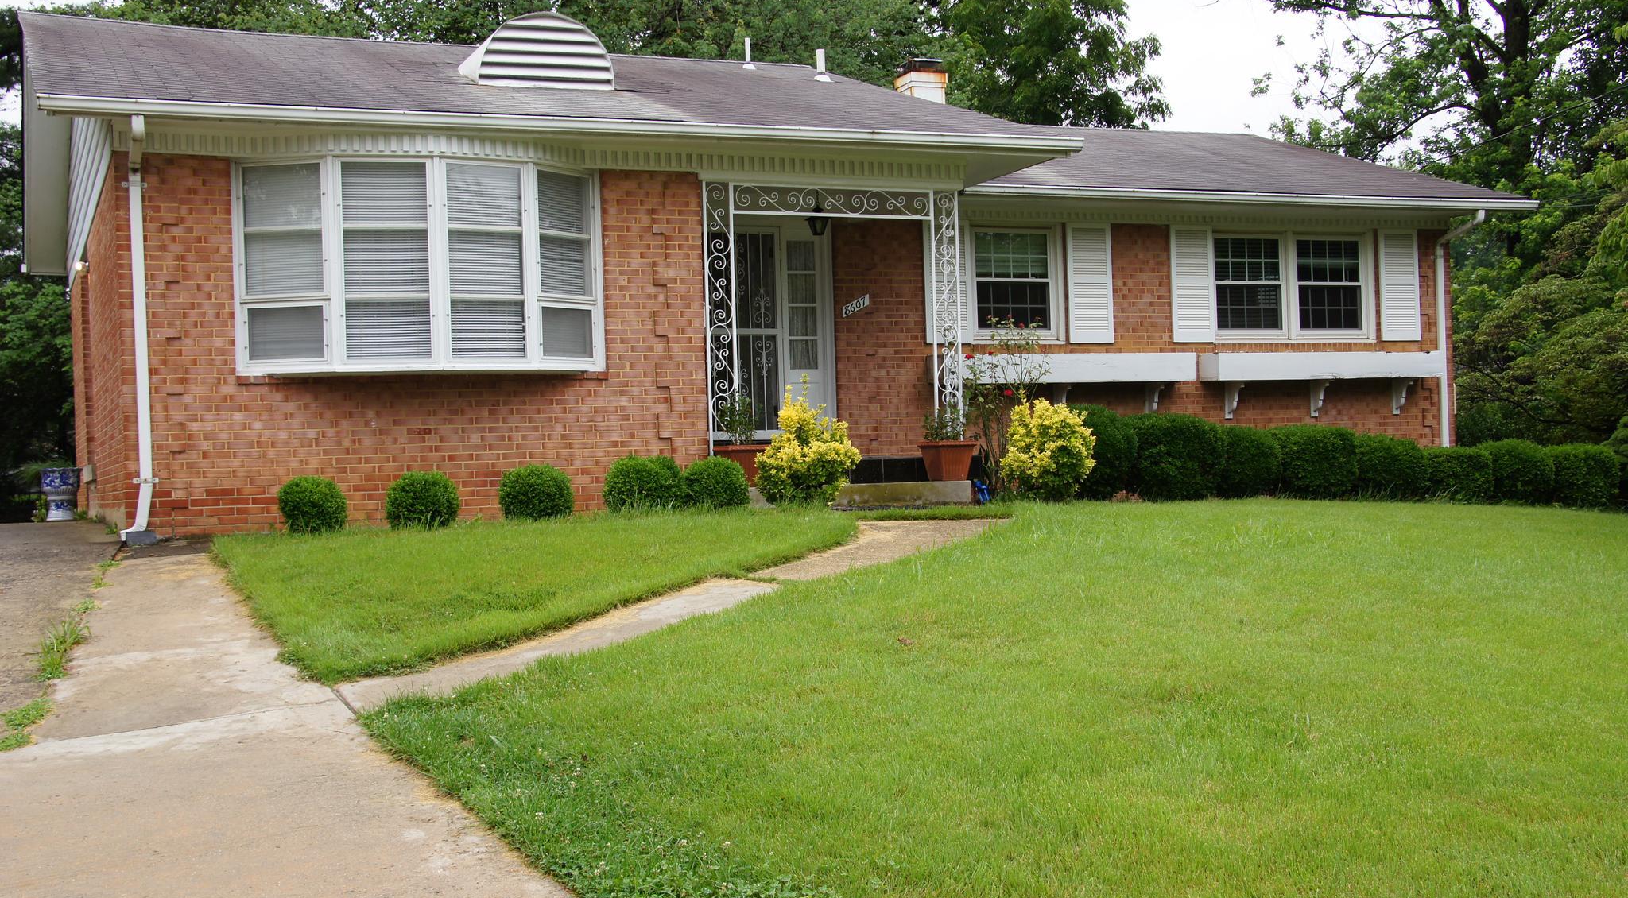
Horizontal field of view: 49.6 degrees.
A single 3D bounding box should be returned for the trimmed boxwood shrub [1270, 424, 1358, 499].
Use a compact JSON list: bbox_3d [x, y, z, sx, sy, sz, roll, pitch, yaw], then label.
[{"bbox_3d":[4.808,0.122,16.942,0.844,0.722,0.844,-2,-1,-22],"label":"trimmed boxwood shrub"}]

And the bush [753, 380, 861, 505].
[{"bbox_3d":[-0.039,-0.049,13.507,0.793,0.970,0.714,-2,0,-22],"label":"bush"}]

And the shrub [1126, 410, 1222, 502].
[{"bbox_3d":[3.353,0.071,16.350,0.933,0.815,0.933,-2,-1,0],"label":"shrub"}]

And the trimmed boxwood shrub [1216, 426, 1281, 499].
[{"bbox_3d":[4.081,0.114,16.646,0.720,0.697,0.720,-2,-1,-22],"label":"trimmed boxwood shrub"}]

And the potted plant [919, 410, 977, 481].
[{"bbox_3d":[1.126,-0.026,14.647,0.385,0.613,0.385,-2,-1,-22],"label":"potted plant"}]

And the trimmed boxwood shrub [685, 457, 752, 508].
[{"bbox_3d":[-0.743,0.269,13.535,0.508,0.424,0.508,-2,0,0],"label":"trimmed boxwood shrub"}]

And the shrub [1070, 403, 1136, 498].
[{"bbox_3d":[2.690,0.042,16.631,0.718,0.899,0.718,-2,0,0],"label":"shrub"}]

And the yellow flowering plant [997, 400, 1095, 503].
[{"bbox_3d":[1.969,0.005,14.820,0.786,0.864,0.708,-2,0,-22],"label":"yellow flowering plant"}]

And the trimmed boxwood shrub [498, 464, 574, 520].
[{"bbox_3d":[-2.066,0.322,13.097,0.556,0.419,0.556,-2,0,-22],"label":"trimmed boxwood shrub"}]

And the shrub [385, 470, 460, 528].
[{"bbox_3d":[-2.841,0.364,12.777,0.533,0.418,0.533,-2,0,-22],"label":"shrub"}]

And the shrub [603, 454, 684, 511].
[{"bbox_3d":[-1.293,0.256,13.363,0.615,0.437,0.615,-2,0,0],"label":"shrub"}]

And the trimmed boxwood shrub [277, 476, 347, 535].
[{"bbox_3d":[-3.549,0.392,12.474,0.495,0.414,0.495,-2,-1,-22],"label":"trimmed boxwood shrub"}]

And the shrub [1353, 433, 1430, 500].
[{"bbox_3d":[5.669,0.169,17.293,0.762,0.649,0.762,-2,-1,-22],"label":"shrub"}]

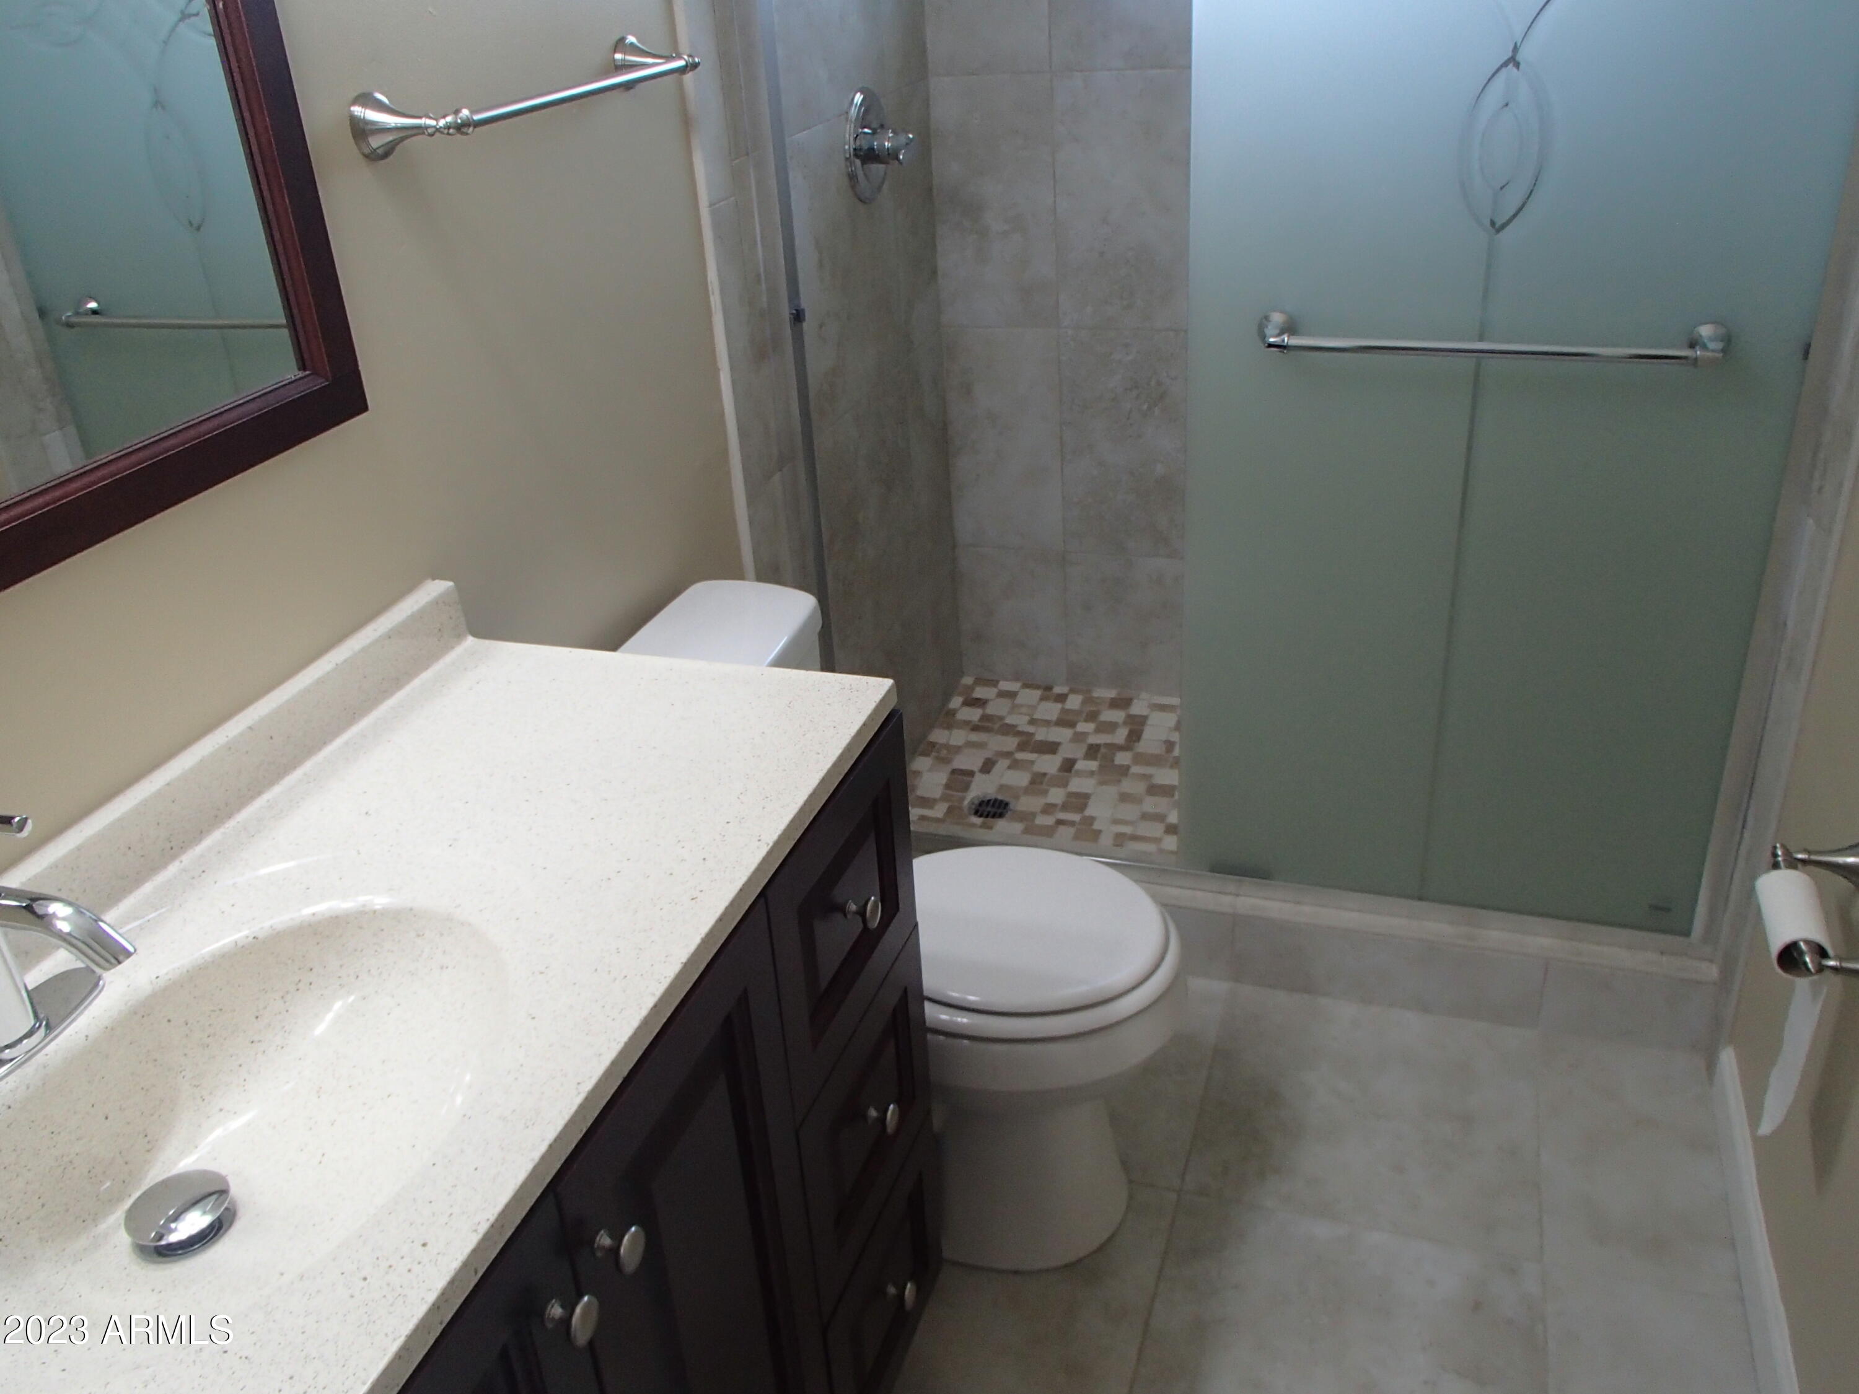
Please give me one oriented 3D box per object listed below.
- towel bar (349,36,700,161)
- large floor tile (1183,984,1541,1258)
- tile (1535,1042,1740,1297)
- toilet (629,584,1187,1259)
[{"bbox_3d":[-0.380,-0.618,1.529,0.089,0.059,0.534,6,30,18],"label":"towel bar"},{"bbox_3d":[0.614,0.577,2.111,0.450,0.010,0.442,6,30,18],"label":"large floor tile"},{"bbox_3d":[0.938,0.609,2.005,0.234,0.010,0.442,6,30,18],"label":"tile"},{"bbox_3d":[-0.029,0.310,1.906,0.708,0.740,0.474,6,30,18],"label":"toilet"}]

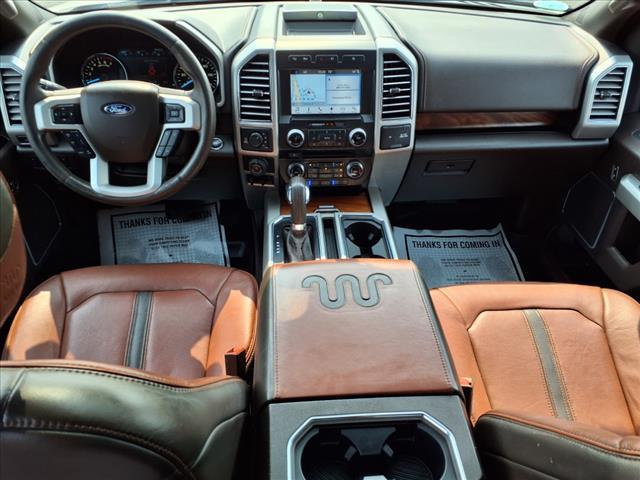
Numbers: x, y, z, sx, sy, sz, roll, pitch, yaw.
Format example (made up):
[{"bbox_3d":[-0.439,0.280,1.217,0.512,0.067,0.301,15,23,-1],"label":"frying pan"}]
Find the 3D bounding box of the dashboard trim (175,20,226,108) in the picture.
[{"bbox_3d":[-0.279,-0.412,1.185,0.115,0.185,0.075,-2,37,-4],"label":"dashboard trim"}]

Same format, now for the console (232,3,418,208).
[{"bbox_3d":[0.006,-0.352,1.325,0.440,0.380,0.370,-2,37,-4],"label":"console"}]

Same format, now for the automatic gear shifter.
[{"bbox_3d":[-0.043,-0.051,1.025,0.058,0.165,0.085,-2,37,-4],"label":"automatic gear shifter"}]

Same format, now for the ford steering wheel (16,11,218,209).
[{"bbox_3d":[-0.410,-0.268,1.045,0.385,0.385,0.110,-2,14,-4],"label":"ford steering wheel"}]

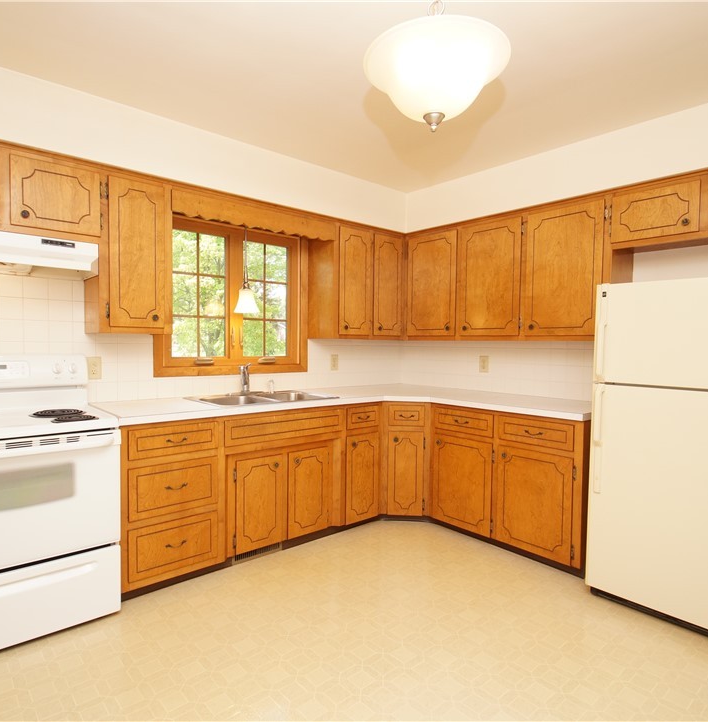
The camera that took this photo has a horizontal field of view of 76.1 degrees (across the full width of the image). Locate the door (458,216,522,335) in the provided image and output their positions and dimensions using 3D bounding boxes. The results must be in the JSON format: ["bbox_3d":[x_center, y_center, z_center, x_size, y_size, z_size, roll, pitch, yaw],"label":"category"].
[{"bbox_3d":[0.955,-0.570,3.189,0.030,0.786,0.476,-1,3,-42],"label":"door"}]

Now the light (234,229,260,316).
[{"bbox_3d":[-0.710,-0.618,2.983,0.153,0.612,0.153,-1,3,-38],"label":"light"}]

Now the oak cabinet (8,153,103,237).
[{"bbox_3d":[-1.518,-0.784,2.291,0.380,0.314,0.337,-1,3,-38],"label":"oak cabinet"}]

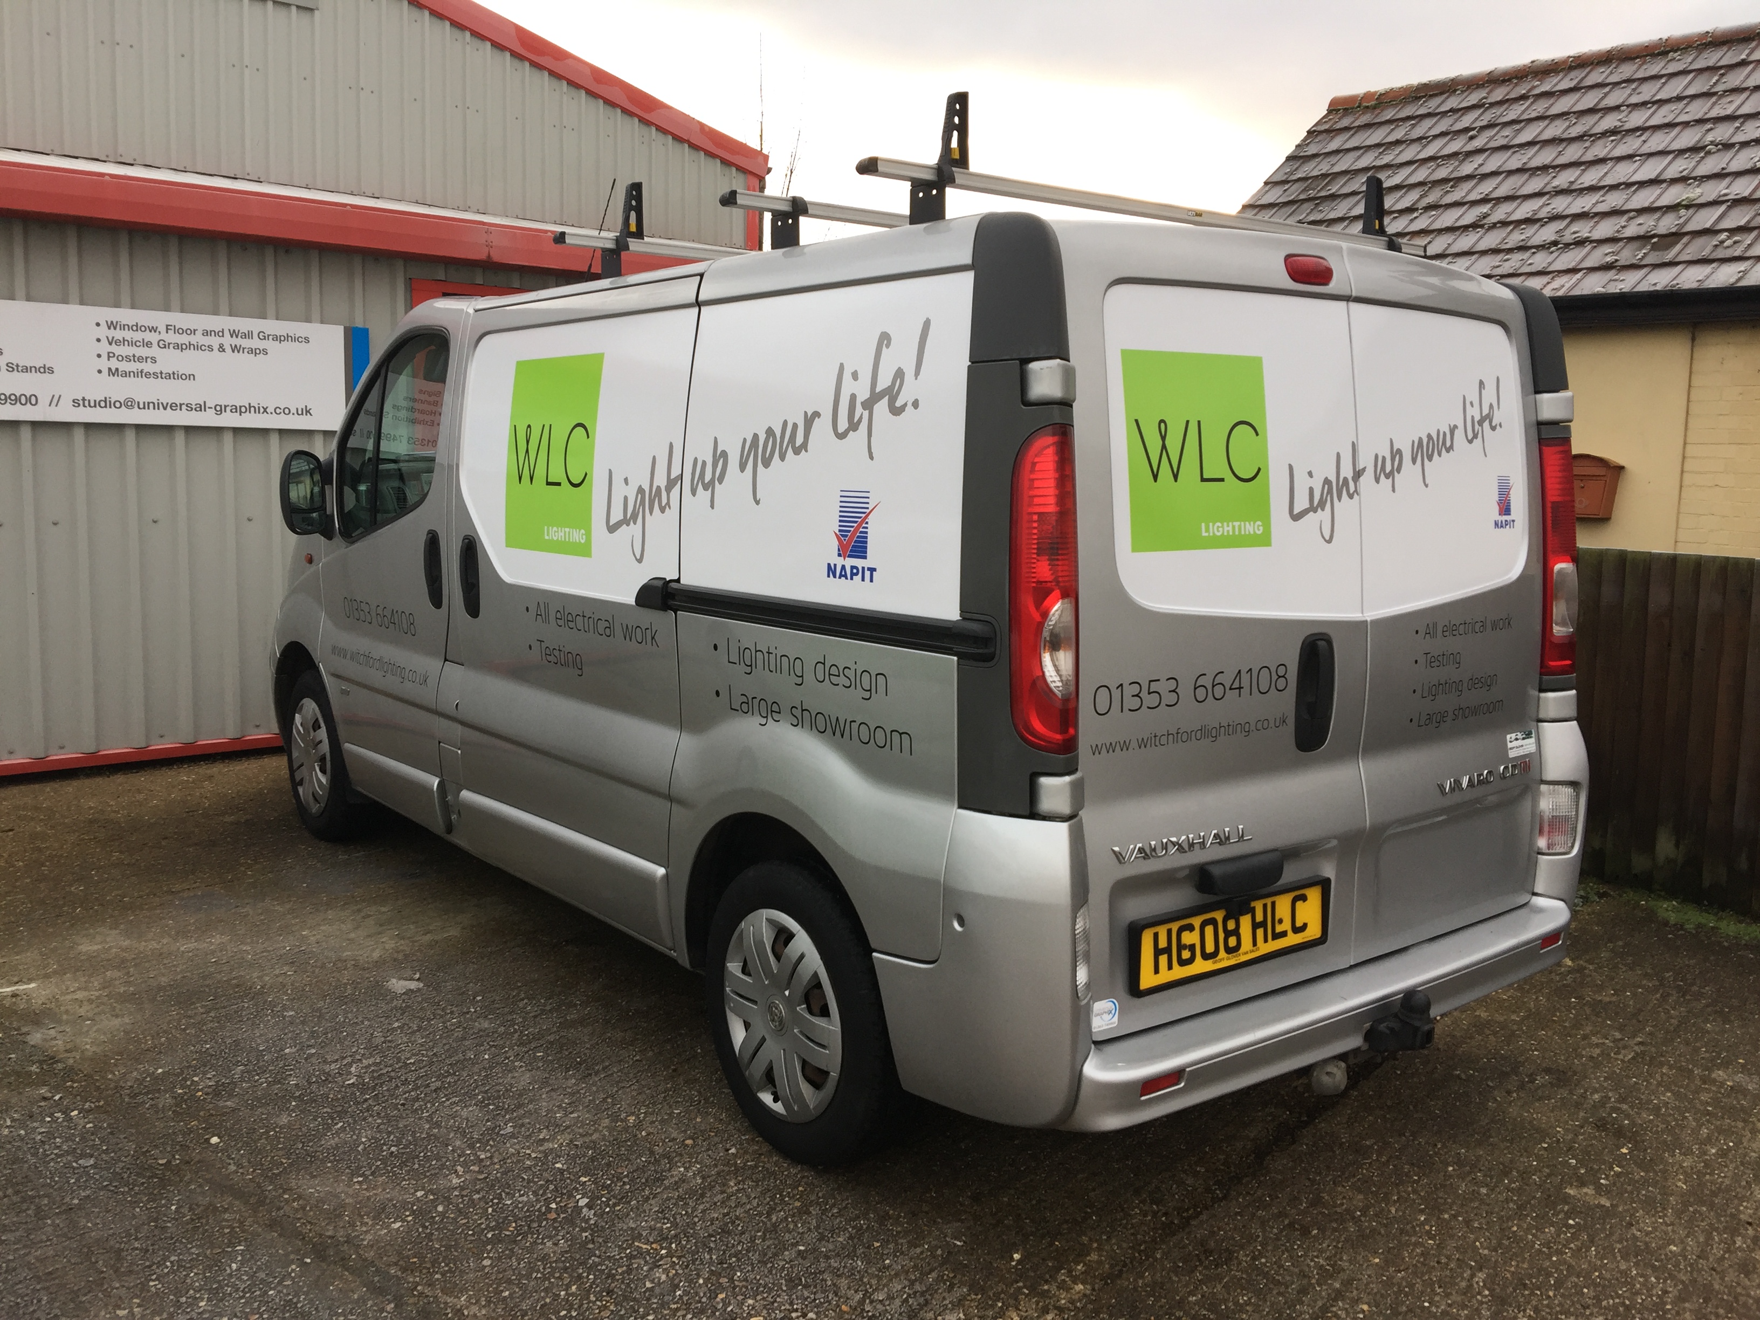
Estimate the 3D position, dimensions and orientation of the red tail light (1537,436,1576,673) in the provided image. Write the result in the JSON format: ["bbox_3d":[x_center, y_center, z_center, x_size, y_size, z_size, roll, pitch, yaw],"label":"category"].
[{"bbox_3d":[1.553,-0.234,3.401,0.125,0.540,0.090,-5,6,-37],"label":"red tail light"}]

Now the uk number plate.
[{"bbox_3d":[0.655,0.506,2.738,0.535,0.128,0.025,-5,7,-37],"label":"uk number plate"}]

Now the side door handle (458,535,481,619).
[{"bbox_3d":[-1.121,-0.226,4.035,0.038,0.225,0.075,-5,10,-37],"label":"side door handle"}]

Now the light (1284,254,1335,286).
[{"bbox_3d":[0.812,-0.738,2.790,0.142,0.052,0.027,-5,-1,-37],"label":"light"}]

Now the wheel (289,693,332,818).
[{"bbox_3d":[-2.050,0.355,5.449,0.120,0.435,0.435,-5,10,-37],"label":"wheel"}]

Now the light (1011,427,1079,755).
[{"bbox_3d":[0.266,-0.111,2.419,0.125,0.540,0.090,-5,6,-37],"label":"light"}]

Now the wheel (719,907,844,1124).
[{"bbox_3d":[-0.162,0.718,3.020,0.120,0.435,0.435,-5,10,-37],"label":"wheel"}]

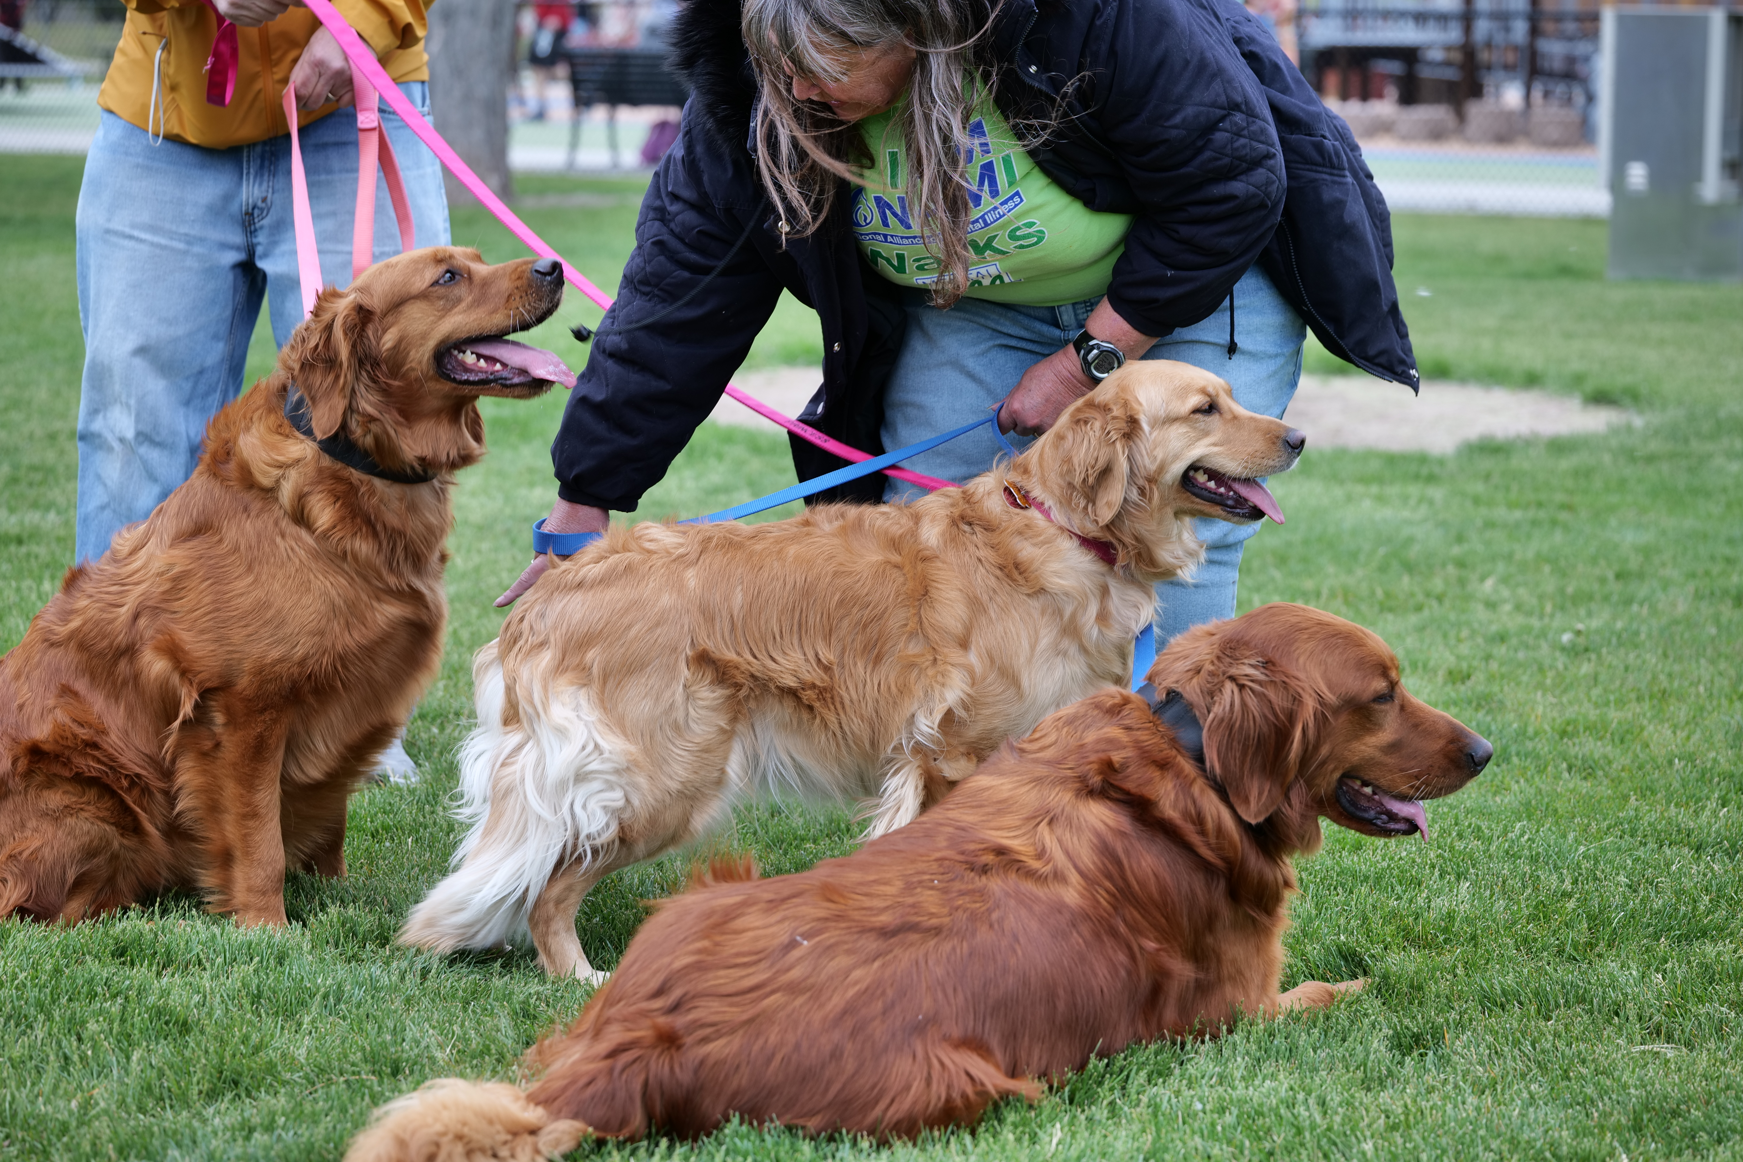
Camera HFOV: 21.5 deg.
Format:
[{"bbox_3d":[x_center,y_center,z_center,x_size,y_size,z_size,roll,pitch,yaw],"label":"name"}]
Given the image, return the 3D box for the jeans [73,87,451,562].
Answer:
[{"bbox_3d":[-0.808,-0.253,6.115,0.480,0.910,0.310,0,7,-7],"label":"jeans"}]

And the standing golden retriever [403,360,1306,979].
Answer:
[{"bbox_3d":[-0.021,0.073,5.066,0.980,0.630,0.300,-2,7,-17],"label":"standing golden retriever"}]

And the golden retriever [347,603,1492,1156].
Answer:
[{"bbox_3d":[0.048,0.253,4.463,1.150,0.420,0.420,-4,8,-33],"label":"golden retriever"}]

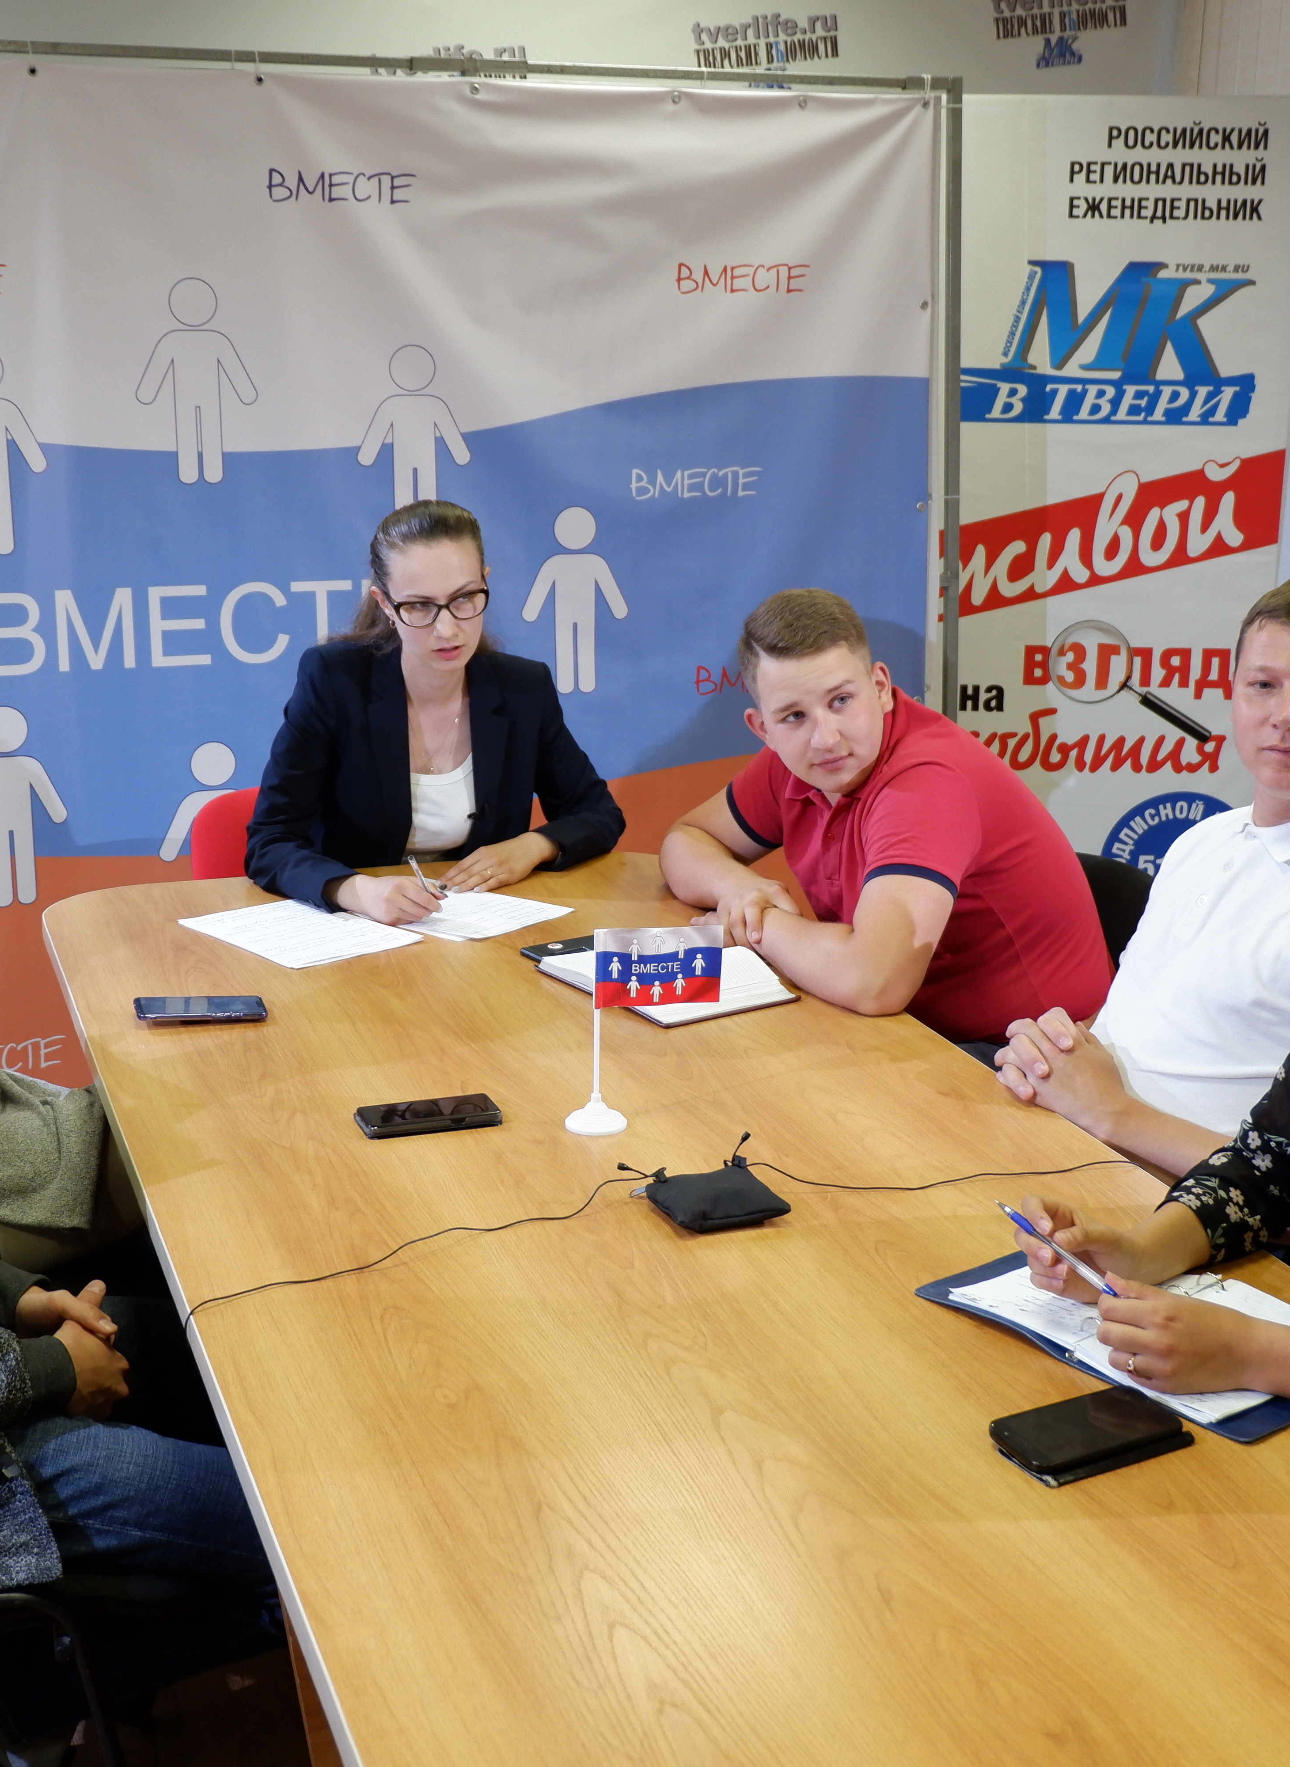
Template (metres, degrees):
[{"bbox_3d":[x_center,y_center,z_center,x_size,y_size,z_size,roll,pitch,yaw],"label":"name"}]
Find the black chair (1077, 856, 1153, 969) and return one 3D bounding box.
[{"bbox_3d":[0.457,0.386,3.179,0.570,0.820,0.530,-5,16,-20],"label":"black chair"}]

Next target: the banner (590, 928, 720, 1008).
[{"bbox_3d":[0.017,0.088,2.305,0.140,0.088,0.025,-2,15,-7],"label":"banner"}]

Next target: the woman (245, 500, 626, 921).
[{"bbox_3d":[-0.346,0.055,3.523,0.580,1.280,0.780,-5,16,-20],"label":"woman"}]

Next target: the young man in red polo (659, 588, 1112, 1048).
[{"bbox_3d":[0.311,0.194,3.105,0.780,1.230,0.620,-8,17,-29],"label":"young man in red polo"}]

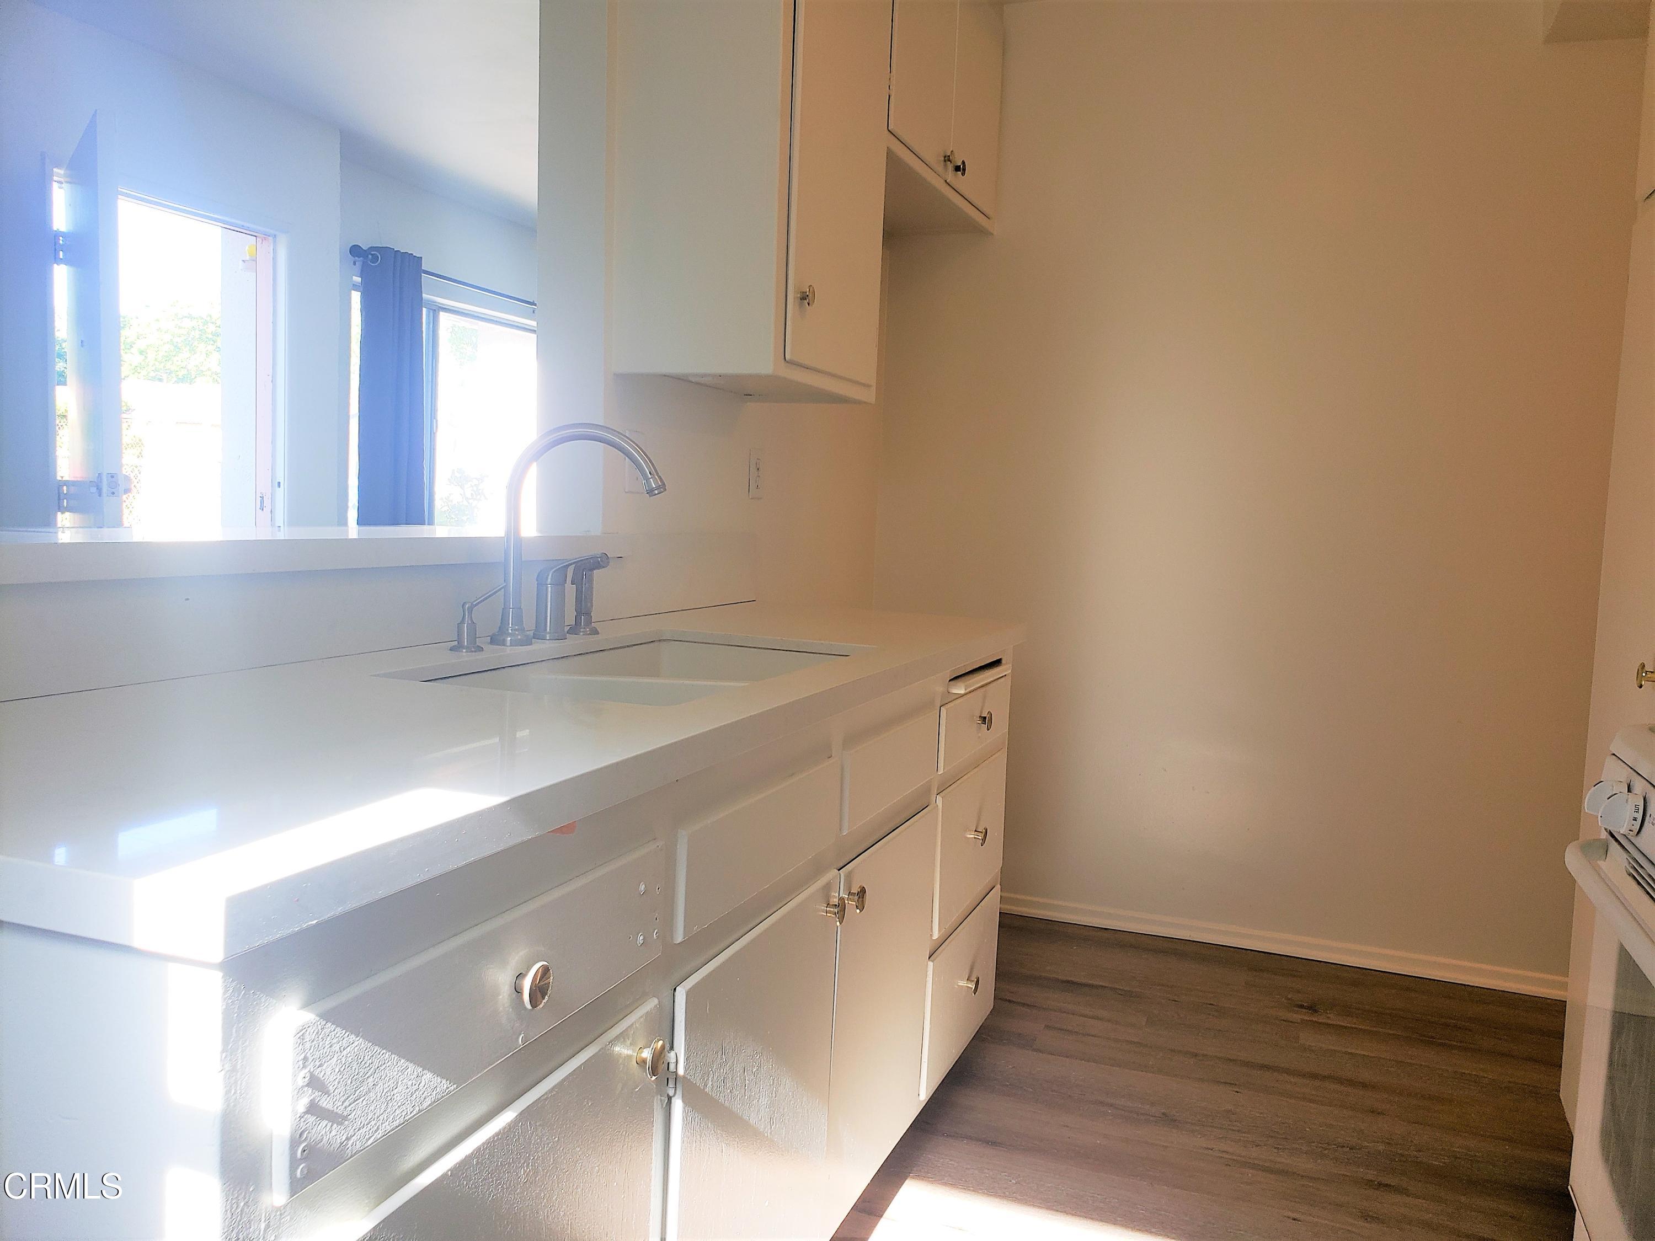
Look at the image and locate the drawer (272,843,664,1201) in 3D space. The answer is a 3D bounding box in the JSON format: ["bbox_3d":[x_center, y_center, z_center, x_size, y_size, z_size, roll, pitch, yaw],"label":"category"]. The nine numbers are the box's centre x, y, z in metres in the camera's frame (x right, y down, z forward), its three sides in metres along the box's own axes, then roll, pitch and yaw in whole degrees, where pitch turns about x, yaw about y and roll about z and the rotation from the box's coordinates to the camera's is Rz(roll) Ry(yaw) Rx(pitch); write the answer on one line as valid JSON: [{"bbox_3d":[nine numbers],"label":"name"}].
[{"bbox_3d":[-0.425,0.259,1.006,0.420,0.111,0.446,4,5,22],"label":"drawer"}]

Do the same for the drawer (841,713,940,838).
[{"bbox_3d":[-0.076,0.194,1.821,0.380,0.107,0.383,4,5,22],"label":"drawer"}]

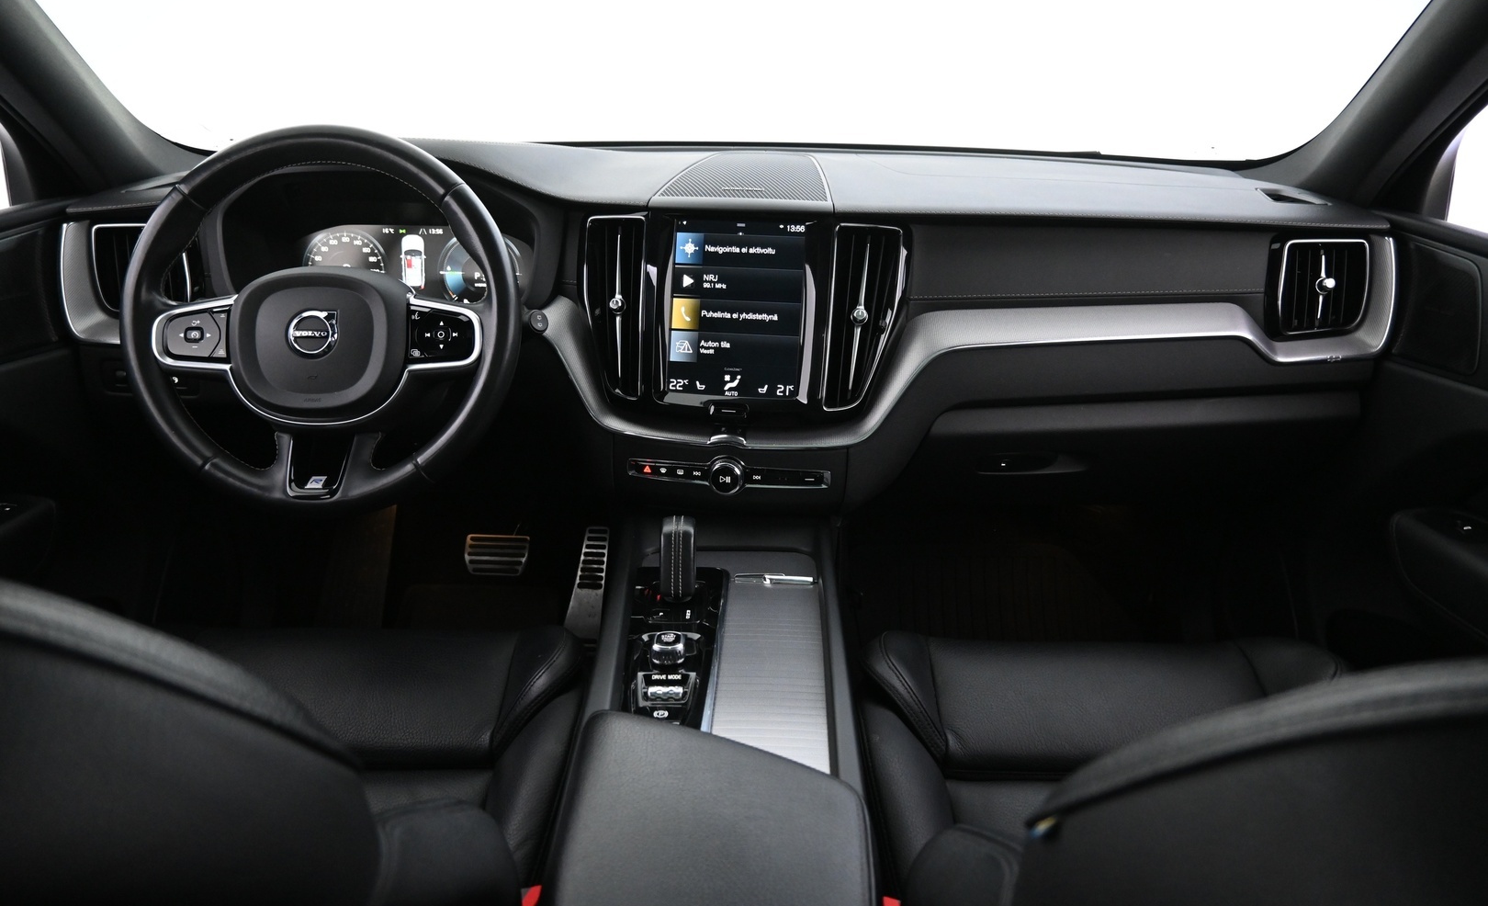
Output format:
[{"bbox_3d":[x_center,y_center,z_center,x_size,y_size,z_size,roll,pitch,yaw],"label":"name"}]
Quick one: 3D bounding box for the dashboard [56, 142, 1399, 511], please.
[{"bbox_3d":[-0.021,-0.196,1.260,1.470,0.335,0.580,1,22,0],"label":"dashboard"}]

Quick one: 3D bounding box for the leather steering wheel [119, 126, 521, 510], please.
[{"bbox_3d":[-0.401,-0.128,0.958,0.373,0.368,0.090,0,-2,-1],"label":"leather steering wheel"}]

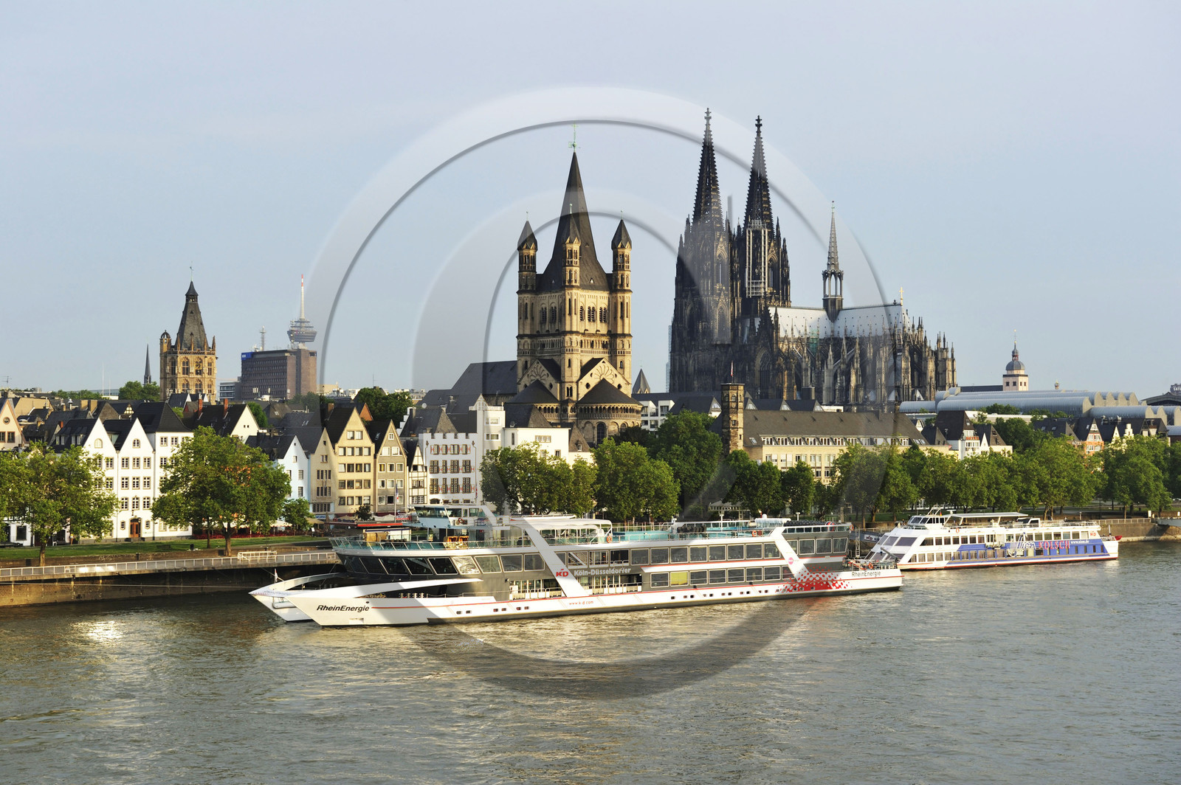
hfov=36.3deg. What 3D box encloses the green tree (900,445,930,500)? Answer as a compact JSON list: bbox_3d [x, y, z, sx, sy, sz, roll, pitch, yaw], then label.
[{"bbox_3d":[69.470,17.930,385.000,9.200,13.400,9.000,0,-2,10],"label":"green tree"}]

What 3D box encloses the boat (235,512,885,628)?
[{"bbox_3d":[1.391,20.474,227.498,90.500,12.800,15.000,1,-2,-32],"label":"boat"}]

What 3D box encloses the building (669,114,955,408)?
[{"bbox_3d":[99.260,-50.458,783.086,86.000,155.000,145.000,1,-2,-37],"label":"building"}]

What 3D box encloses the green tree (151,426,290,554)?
[{"bbox_3d":[-50.183,13.468,244.601,18.500,17.800,17.000,0,-2,-12],"label":"green tree"}]

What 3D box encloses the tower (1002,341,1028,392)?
[{"bbox_3d":[232.762,4.005,988.352,10.300,65.500,10.300,-2,-3,44],"label":"tower"}]

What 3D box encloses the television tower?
[{"bbox_3d":[-425.542,-39.807,2662.523,43.000,262.000,43.000,0,-2,0],"label":"television tower"}]

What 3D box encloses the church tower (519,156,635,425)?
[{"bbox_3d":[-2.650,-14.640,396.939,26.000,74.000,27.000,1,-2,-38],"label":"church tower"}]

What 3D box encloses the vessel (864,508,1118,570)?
[{"bbox_3d":[66.126,23.329,296.932,51.500,9.500,10.200,1,-2,-36],"label":"vessel"}]

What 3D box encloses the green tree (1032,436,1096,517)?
[{"bbox_3d":[99.950,18.130,381.000,14.200,17.600,13.500,0,-2,15],"label":"green tree"}]

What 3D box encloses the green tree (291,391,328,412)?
[{"bbox_3d":[-80.889,8.896,519.709,11.458,18.866,11.458,0,-2,0],"label":"green tree"}]

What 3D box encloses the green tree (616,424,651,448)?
[{"bbox_3d":[8.262,14.475,354.620,9.500,16.000,9.500,0,-2,1],"label":"green tree"}]

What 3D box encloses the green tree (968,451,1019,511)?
[{"bbox_3d":[82.670,19.030,370.000,11.000,14.200,10.500,0,-2,13],"label":"green tree"}]

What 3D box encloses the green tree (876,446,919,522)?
[{"bbox_3d":[59.669,17.636,349.776,8.419,14.498,8.419,0,-2,0],"label":"green tree"}]

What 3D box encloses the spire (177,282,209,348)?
[{"bbox_3d":[-114.410,-22.140,518.000,9.400,19.900,9.400,1,-2,-12],"label":"spire"}]

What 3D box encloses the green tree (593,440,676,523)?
[{"bbox_3d":[7.369,15.770,293.548,13.500,16.400,12.500,0,-2,1],"label":"green tree"}]

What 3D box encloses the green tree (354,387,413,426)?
[{"bbox_3d":[-47.556,9.368,414.671,13.806,21.295,13.806,0,-2,0],"label":"green tree"}]

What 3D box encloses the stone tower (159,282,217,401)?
[{"bbox_3d":[-112.316,-4.831,505.084,13.200,53.500,13.200,1,-2,-35],"label":"stone tower"}]

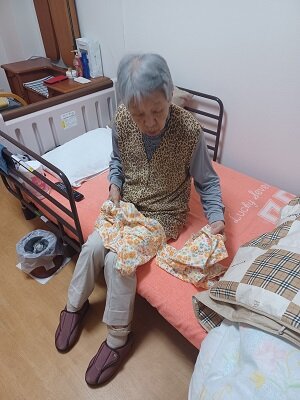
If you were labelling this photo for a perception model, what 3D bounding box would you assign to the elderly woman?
[{"bbox_3d":[-0.036,0.103,1.135,0.570,1.161,0.799,14,38,22],"label":"elderly woman"}]

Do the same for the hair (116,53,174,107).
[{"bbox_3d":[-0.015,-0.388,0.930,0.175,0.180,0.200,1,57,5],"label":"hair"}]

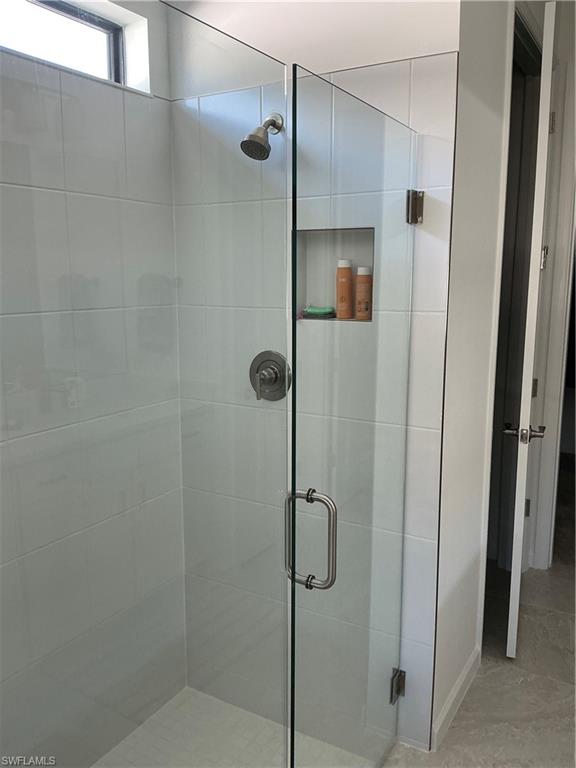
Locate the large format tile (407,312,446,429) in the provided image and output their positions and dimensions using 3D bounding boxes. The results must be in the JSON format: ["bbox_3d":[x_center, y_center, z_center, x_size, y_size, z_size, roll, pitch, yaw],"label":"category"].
[{"bbox_3d":[0.412,-0.037,1.865,0.115,0.350,0.011,6,11,30],"label":"large format tile"}]

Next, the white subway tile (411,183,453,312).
[{"bbox_3d":[0.412,-0.385,1.806,0.115,0.350,0.011,6,11,30],"label":"white subway tile"}]

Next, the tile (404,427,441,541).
[{"bbox_3d":[0.411,0.311,1.924,0.115,0.350,0.011,6,11,30],"label":"tile"}]

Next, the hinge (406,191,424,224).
[{"bbox_3d":[0.363,-0.511,1.784,0.044,0.088,0.041,6,11,30],"label":"hinge"}]

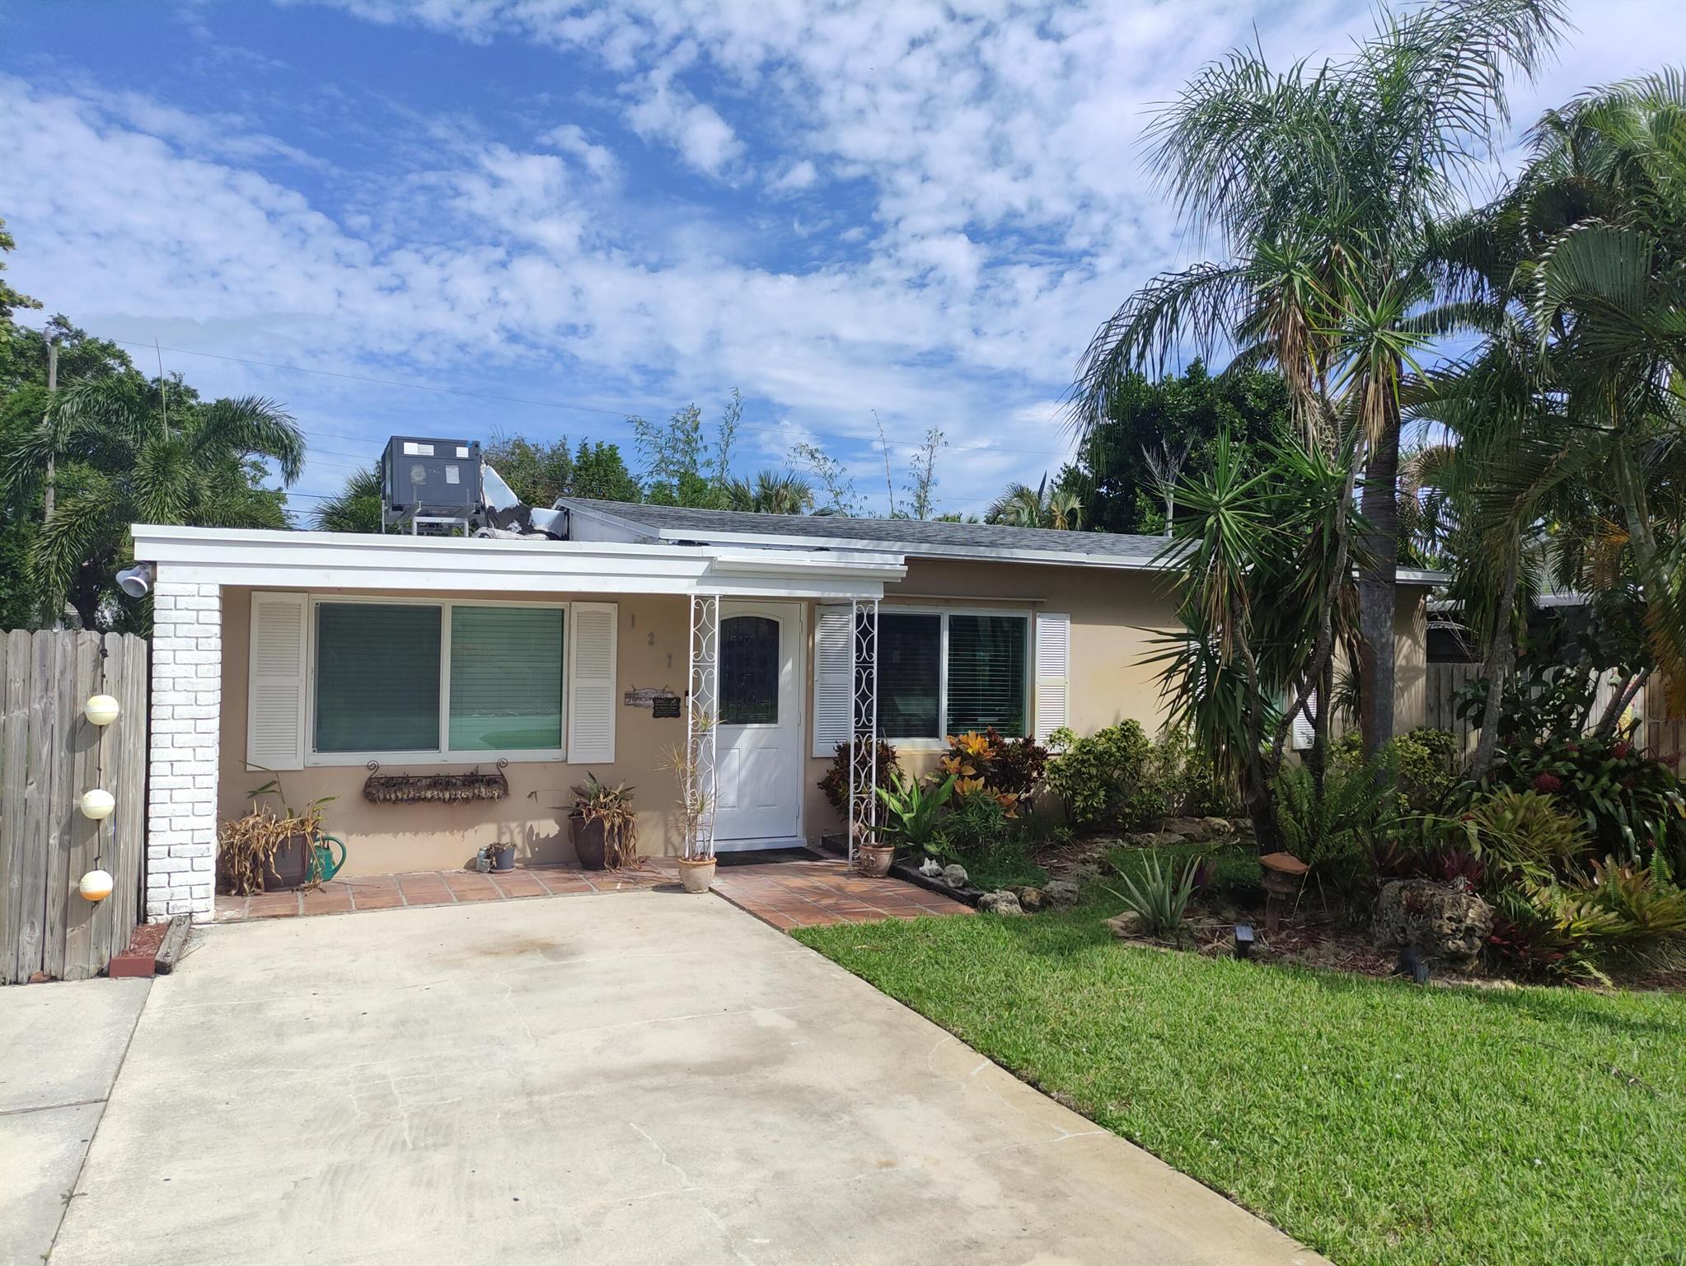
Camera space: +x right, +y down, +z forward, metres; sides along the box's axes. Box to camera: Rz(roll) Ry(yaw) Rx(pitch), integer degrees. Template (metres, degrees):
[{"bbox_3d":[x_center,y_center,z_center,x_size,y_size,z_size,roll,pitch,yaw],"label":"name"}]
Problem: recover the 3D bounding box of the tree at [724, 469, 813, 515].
[{"bbox_3d":[-1.765,-0.928,28.004,2.200,5.714,2.200,1,0,0],"label":"tree"}]

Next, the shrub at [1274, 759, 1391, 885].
[{"bbox_3d":[3.969,1.490,9.901,0.930,0.924,0.880,1,0,0],"label":"shrub"}]

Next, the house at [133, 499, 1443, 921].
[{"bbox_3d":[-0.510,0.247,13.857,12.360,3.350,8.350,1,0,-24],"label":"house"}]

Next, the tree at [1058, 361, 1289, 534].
[{"bbox_3d":[6.754,-1.738,25.005,4.800,7.662,4.500,1,0,0],"label":"tree"}]

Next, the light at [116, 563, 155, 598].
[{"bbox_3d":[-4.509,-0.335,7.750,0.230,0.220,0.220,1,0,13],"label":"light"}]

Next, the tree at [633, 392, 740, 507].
[{"bbox_3d":[-2.891,-1.243,22.004,2.100,6.317,2.000,1,0,0],"label":"tree"}]

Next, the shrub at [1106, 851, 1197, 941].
[{"bbox_3d":[2.037,1.706,8.050,0.580,0.504,0.560,1,0,0],"label":"shrub"}]

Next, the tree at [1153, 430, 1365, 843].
[{"bbox_3d":[3.558,0.098,10.603,1.880,3.749,1.750,1,0,0],"label":"tree"}]

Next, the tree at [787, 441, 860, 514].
[{"bbox_3d":[-0.372,-0.755,22.004,1.500,5.437,1.400,1,0,0],"label":"tree"}]

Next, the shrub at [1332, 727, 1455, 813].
[{"bbox_3d":[5.759,1.483,12.701,1.250,1.017,1.050,1,0,0],"label":"shrub"}]

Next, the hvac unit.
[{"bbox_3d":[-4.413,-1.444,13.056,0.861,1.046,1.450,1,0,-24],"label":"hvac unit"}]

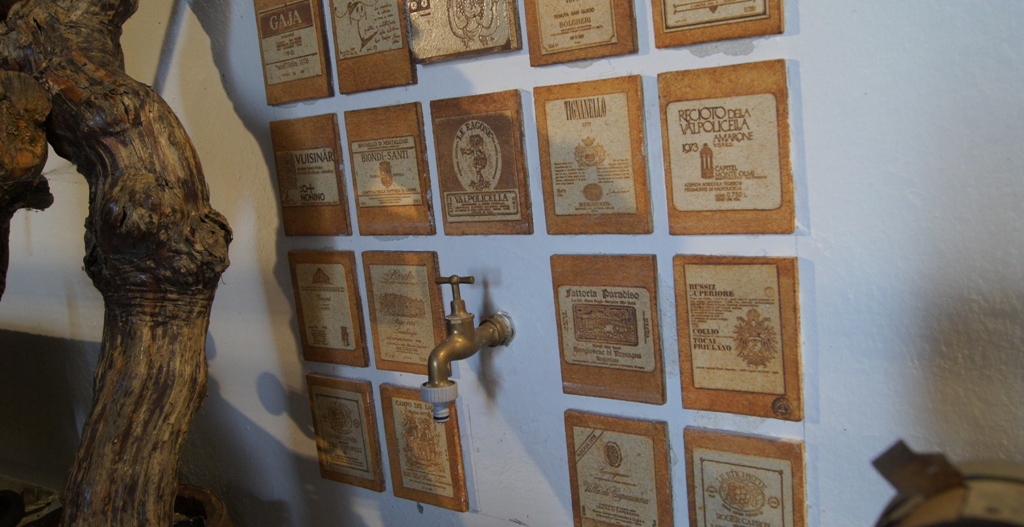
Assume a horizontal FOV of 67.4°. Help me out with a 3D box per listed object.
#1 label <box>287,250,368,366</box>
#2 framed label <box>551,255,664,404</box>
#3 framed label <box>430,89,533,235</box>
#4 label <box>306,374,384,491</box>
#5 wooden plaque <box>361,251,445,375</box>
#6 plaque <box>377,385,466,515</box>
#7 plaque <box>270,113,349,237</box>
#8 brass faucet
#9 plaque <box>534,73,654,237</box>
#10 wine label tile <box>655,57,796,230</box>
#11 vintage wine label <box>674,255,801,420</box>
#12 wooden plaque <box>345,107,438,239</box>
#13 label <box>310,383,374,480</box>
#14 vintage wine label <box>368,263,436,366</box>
[{"bbox_3d":[-0.243,0.059,1.021,0.115,0.151,0.009,0,10,33],"label":"label"},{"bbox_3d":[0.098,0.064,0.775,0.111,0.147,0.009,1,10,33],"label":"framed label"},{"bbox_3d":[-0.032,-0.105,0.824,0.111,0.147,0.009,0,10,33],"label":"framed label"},{"bbox_3d":[-0.225,0.229,1.046,0.115,0.151,0.009,0,10,33],"label":"label"},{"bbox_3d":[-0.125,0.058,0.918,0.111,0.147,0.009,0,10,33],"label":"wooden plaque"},{"bbox_3d":[-0.111,0.232,0.973,0.115,0.151,0.009,0,10,33],"label":"plaque"},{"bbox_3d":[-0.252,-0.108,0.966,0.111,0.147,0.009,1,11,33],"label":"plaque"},{"bbox_3d":[-0.051,0.084,0.823,0.050,0.145,0.139,0,10,33],"label":"brass faucet"},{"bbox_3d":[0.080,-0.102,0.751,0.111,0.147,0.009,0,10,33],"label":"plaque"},{"bbox_3d":[0.196,-0.102,0.704,0.115,0.151,0.009,0,10,33],"label":"wine label tile"},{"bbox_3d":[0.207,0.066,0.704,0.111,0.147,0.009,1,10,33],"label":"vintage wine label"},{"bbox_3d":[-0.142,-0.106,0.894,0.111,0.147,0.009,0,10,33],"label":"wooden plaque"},{"bbox_3d":[-0.229,0.230,1.046,0.094,0.122,0.006,0,10,33],"label":"label"},{"bbox_3d":[-0.133,0.063,0.949,0.090,0.123,0.006,0,10,33],"label":"vintage wine label"}]

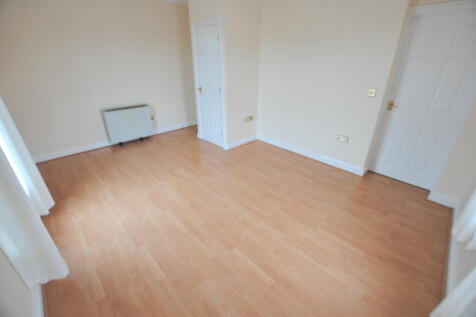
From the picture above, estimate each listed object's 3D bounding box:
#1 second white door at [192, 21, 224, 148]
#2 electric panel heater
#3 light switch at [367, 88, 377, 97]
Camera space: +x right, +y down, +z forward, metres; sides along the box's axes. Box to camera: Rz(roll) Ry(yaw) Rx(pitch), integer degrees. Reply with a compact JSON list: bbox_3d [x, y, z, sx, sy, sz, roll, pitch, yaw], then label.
[{"bbox_3d":[-0.517,-1.223,3.624,0.055,2.040,0.840,-22,33,-38],"label":"second white door"},{"bbox_3d":[-2.213,-0.694,4.072,0.855,0.675,0.120,-22,33,-38],"label":"electric panel heater"},{"bbox_3d":[1.679,-0.821,2.498,0.013,0.086,0.086,-22,33,-38],"label":"light switch"}]

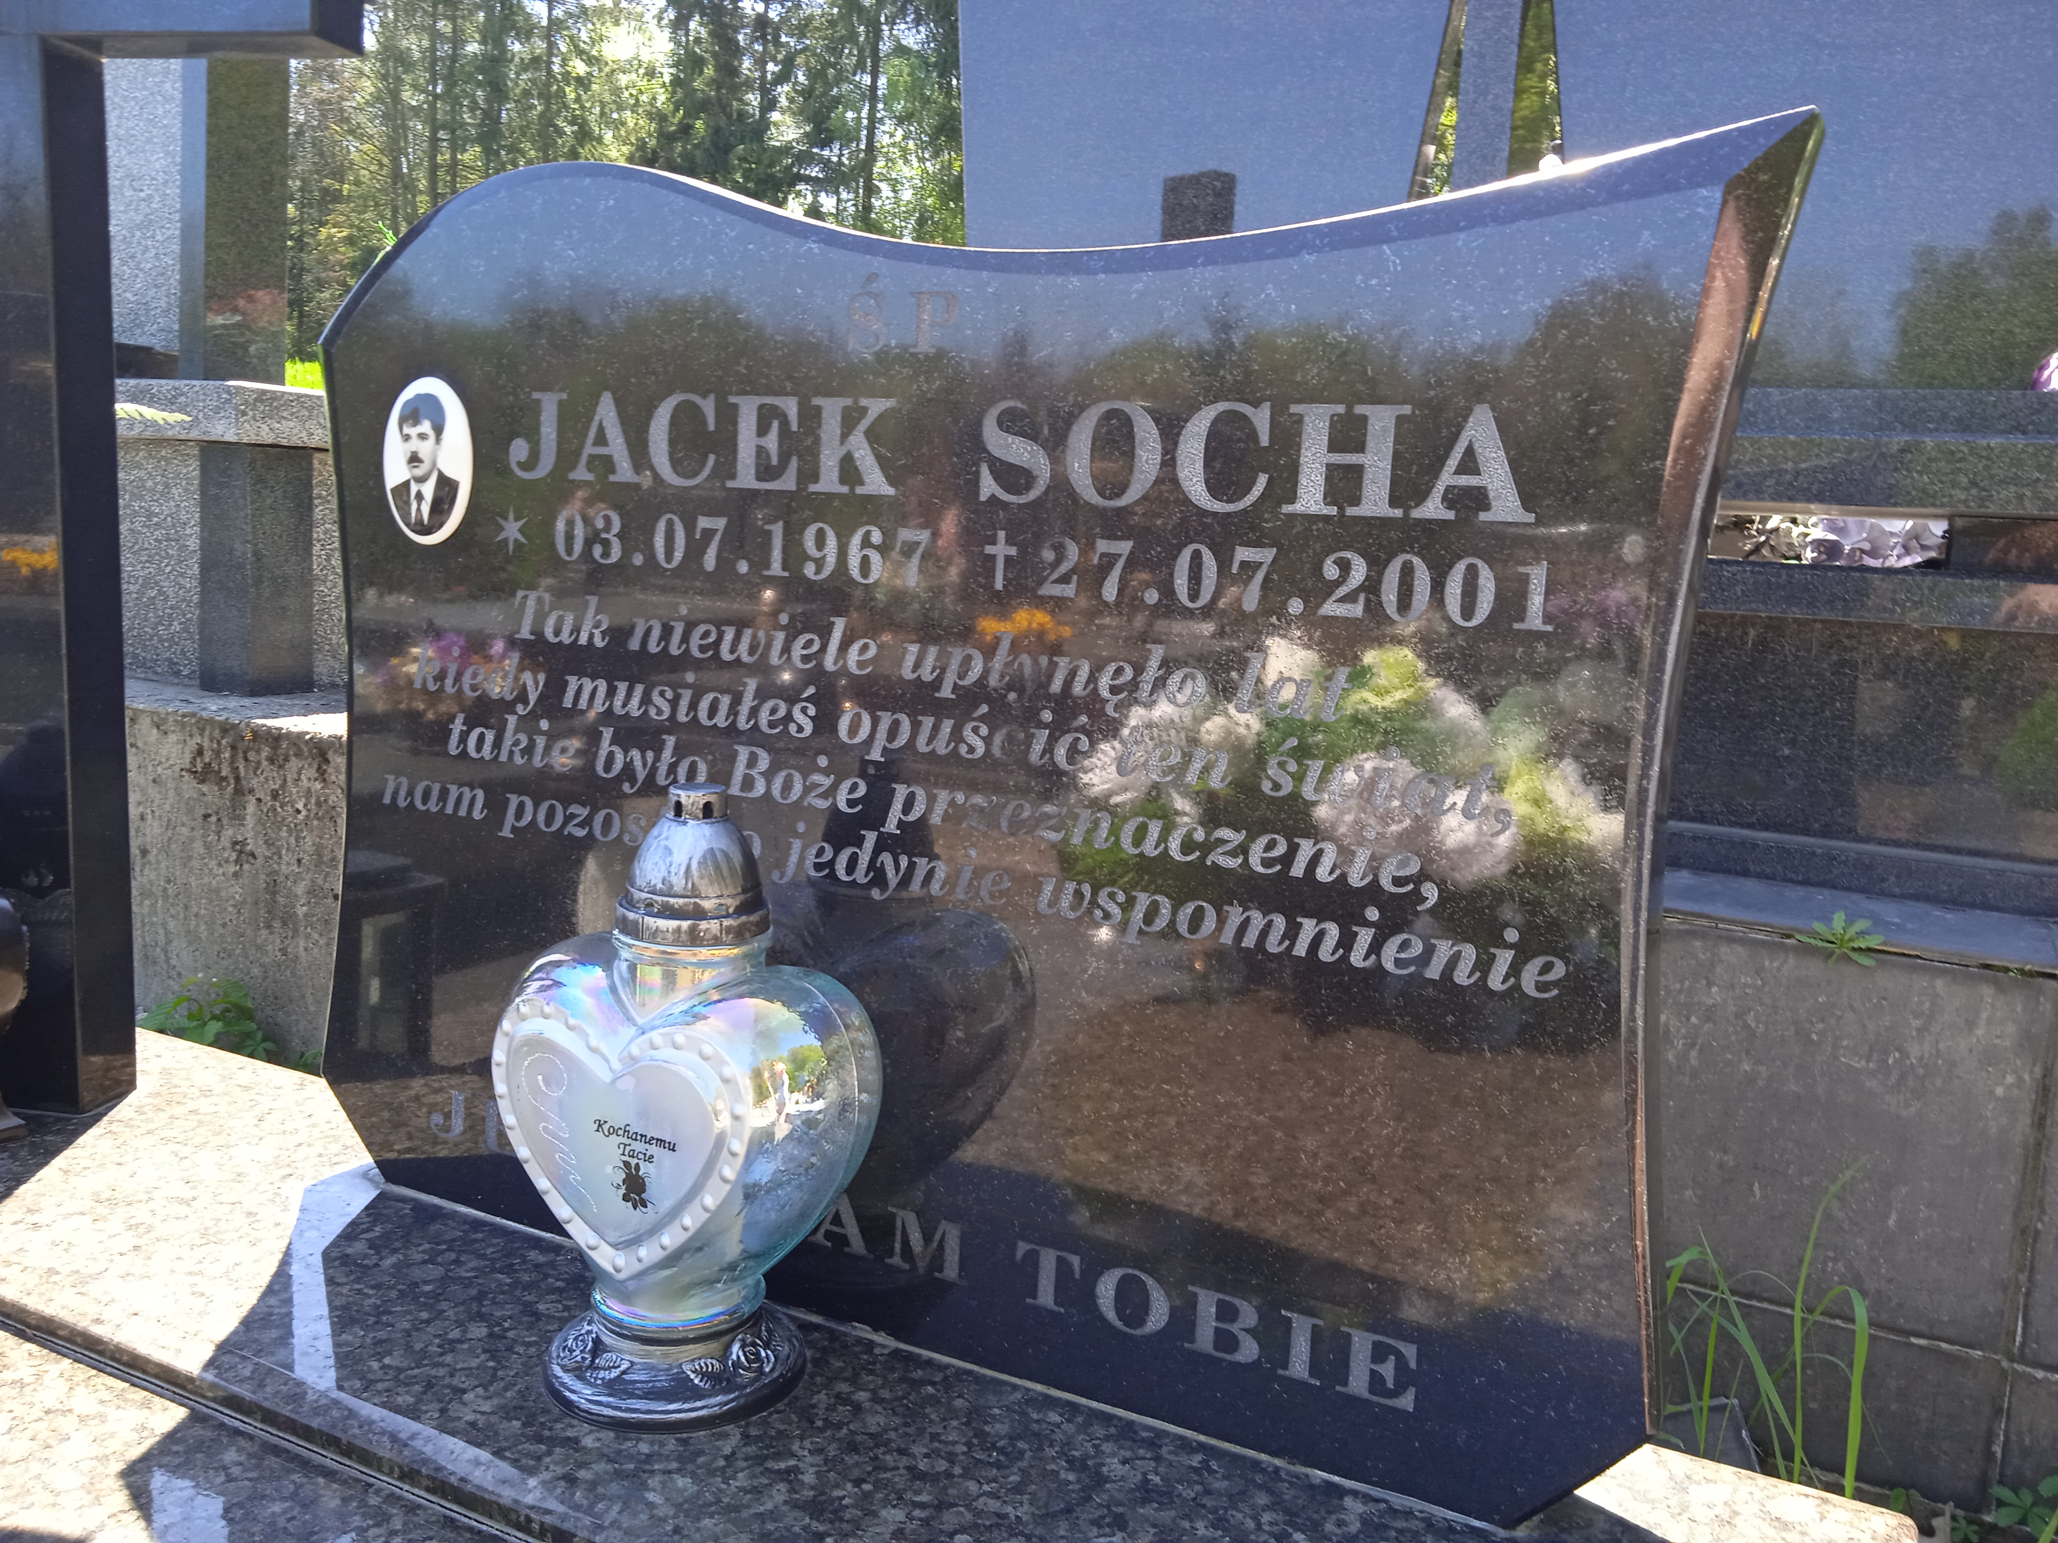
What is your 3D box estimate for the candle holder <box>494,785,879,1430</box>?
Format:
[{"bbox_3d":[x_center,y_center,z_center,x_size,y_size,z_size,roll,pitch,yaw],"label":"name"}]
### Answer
[{"bbox_3d":[-0.208,0.190,1.015,0.229,0.367,0.162,7,10,21],"label":"candle holder"}]

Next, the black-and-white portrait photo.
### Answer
[{"bbox_3d":[-0.427,-0.218,1.174,0.087,0.118,0.009,7,10,26],"label":"black-and-white portrait photo"}]

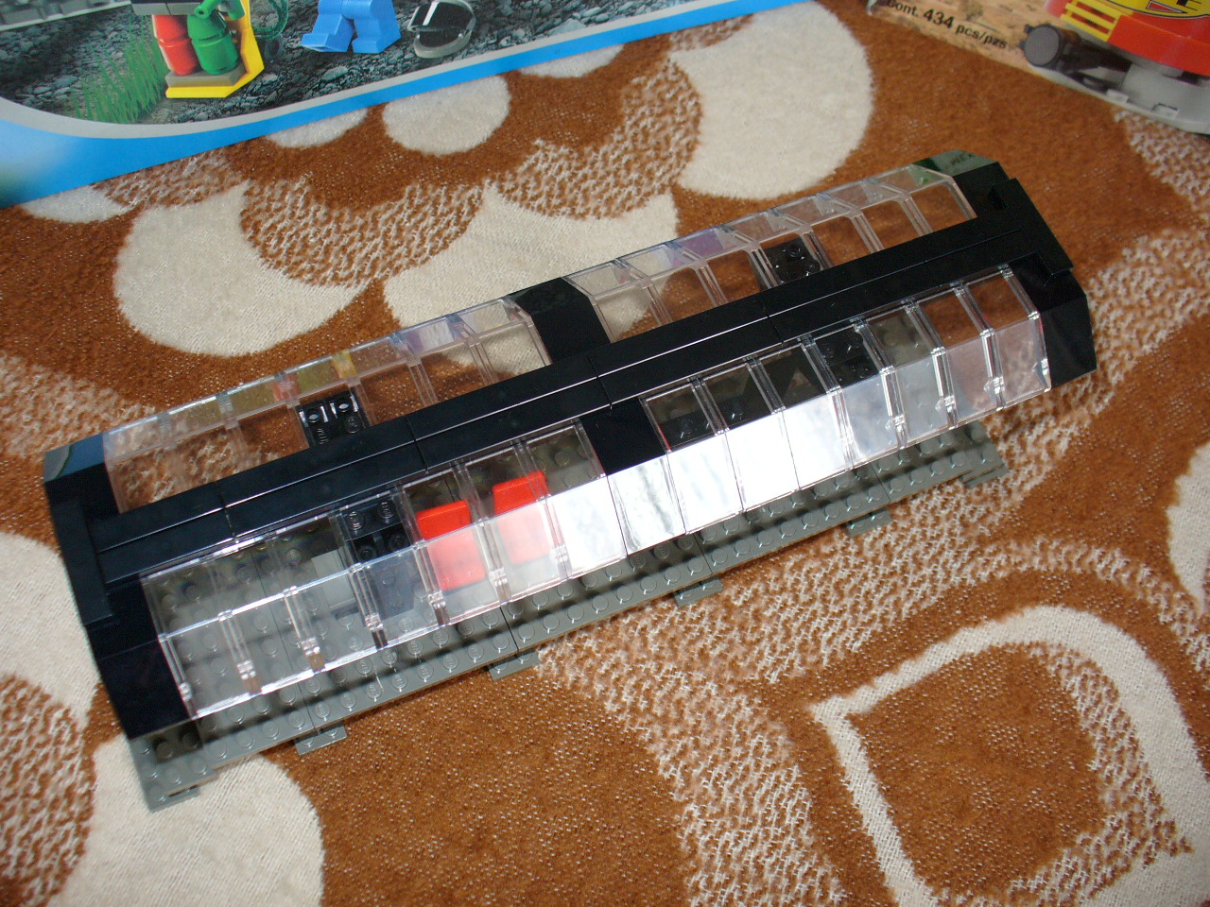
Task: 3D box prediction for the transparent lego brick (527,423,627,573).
[{"bbox_3d":[-0.008,0.010,0.317,0.016,0.017,0.036,-20,70,-13],"label":"transparent lego brick"}]

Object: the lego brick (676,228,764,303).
[{"bbox_3d":[0.033,-0.049,0.347,0.016,0.017,0.036,-20,70,-13],"label":"lego brick"}]

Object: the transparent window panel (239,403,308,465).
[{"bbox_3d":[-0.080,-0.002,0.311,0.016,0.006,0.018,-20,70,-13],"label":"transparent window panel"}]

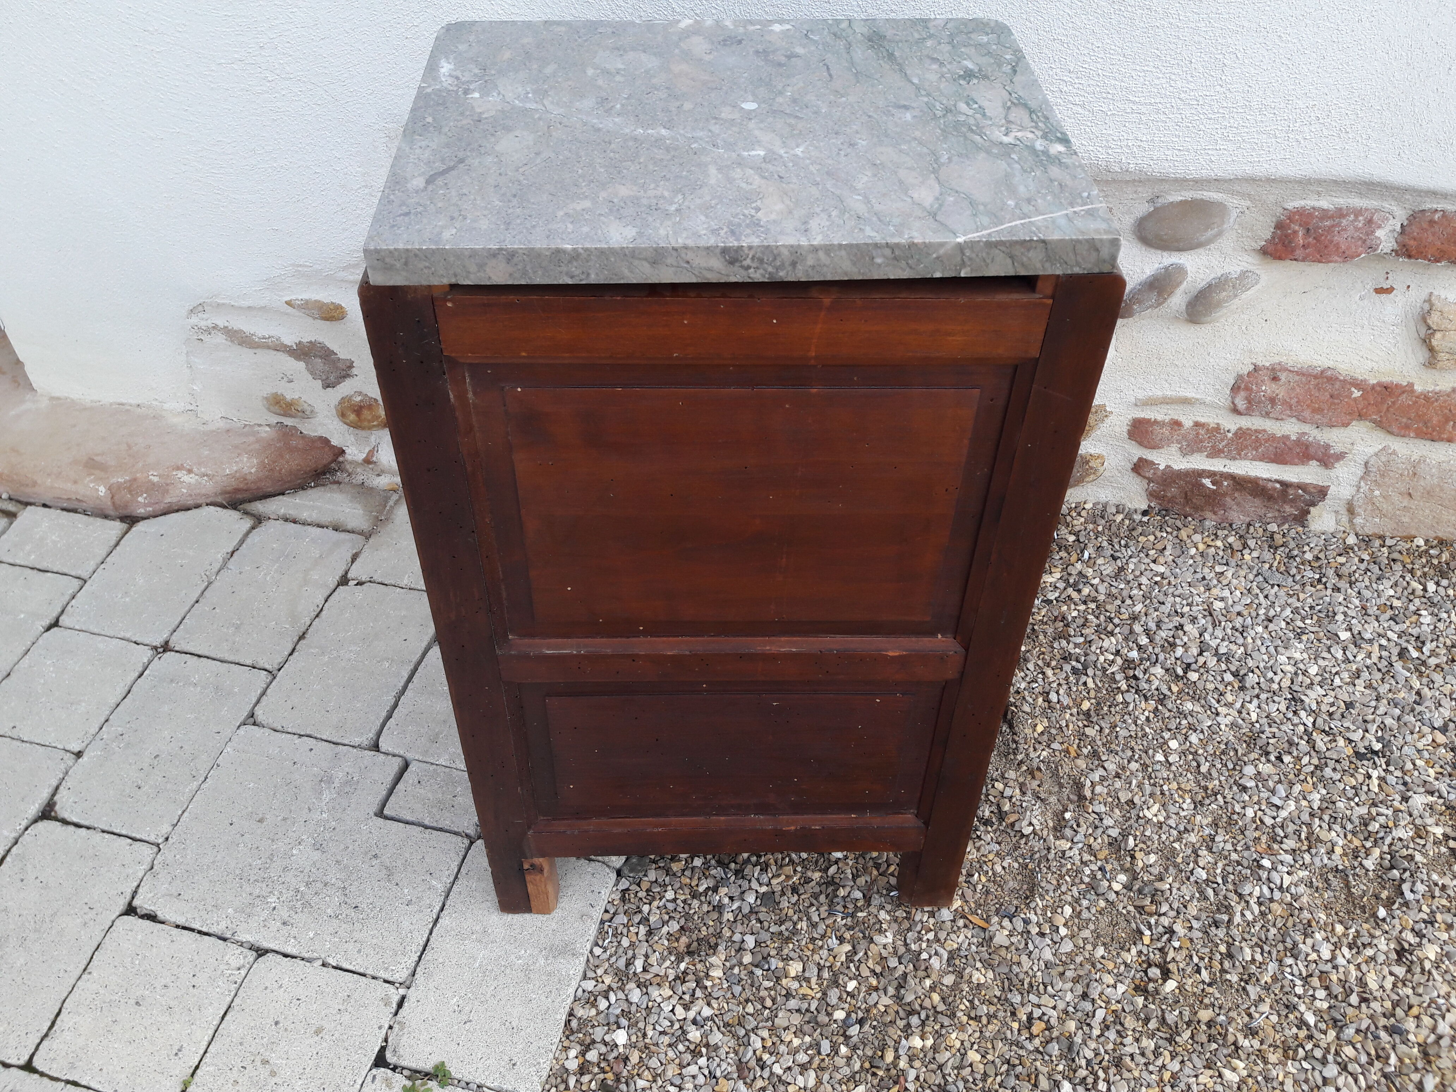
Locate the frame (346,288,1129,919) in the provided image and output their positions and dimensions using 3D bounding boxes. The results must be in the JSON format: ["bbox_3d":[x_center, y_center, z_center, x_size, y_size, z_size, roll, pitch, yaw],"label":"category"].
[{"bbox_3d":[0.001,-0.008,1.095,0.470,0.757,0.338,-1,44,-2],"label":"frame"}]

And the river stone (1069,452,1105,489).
[{"bbox_3d":[0.487,-0.113,1.670,0.089,0.068,0.042,6,44,5],"label":"river stone"}]

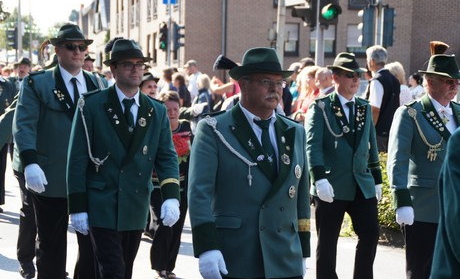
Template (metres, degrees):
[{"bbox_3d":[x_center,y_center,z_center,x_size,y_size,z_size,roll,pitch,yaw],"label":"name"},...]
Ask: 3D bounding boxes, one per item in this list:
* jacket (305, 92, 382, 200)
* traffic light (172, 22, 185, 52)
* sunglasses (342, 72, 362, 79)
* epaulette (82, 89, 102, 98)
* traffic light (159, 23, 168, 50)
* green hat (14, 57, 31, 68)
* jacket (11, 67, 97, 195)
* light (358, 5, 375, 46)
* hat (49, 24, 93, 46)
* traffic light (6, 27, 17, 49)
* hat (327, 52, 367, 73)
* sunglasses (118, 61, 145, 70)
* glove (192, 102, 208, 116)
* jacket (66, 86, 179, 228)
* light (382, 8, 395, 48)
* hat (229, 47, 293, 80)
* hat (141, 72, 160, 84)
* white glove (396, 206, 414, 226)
[{"bbox_3d":[0.840,0.048,8.500,0.520,0.790,0.320,0,4,-33],"label":"jacket"},{"bbox_3d":[-1.314,-2.629,29.300,0.360,0.750,0.280,3,3,18],"label":"traffic light"},{"bbox_3d":[0.878,-0.475,8.520,0.145,0.042,0.150,0,4,-40],"label":"sunglasses"},{"bbox_3d":[-0.719,-0.240,6.000,0.125,0.022,0.055,-19,12,-25],"label":"epaulette"},{"bbox_3d":[-2.149,-3.322,37.500,0.290,0.900,0.320,4,5,40],"label":"traffic light"},{"bbox_3d":[-3.308,-1.220,18.300,0.280,0.140,0.310,3,3,10],"label":"green hat"},{"bbox_3d":[-1.064,-0.044,7.250,0.560,0.810,0.350,0,4,-32],"label":"jacket"},{"bbox_3d":[2.523,-2.097,21.300,0.310,0.750,0.260,3,3,25],"label":"light"},{"bbox_3d":[-0.958,-0.634,6.950,0.260,0.125,0.295,-2,4,-32],"label":"hat"},{"bbox_3d":[-7.423,-3.414,39.000,0.360,0.750,0.280,1,3,-20],"label":"traffic light"},{"bbox_3d":[0.810,-0.531,7.950,0.265,0.135,0.295,-2,4,-34],"label":"hat"},{"bbox_3d":[-0.530,-0.387,6.030,0.142,0.044,0.145,-2,4,-34],"label":"sunglasses"},{"bbox_3d":[-0.295,-0.310,11.500,0.160,0.120,0.100,1,4,10],"label":"glove"},{"bbox_3d":[-0.590,0.105,6.330,0.550,0.790,0.340,0,3,-29],"label":"jacket"},{"bbox_3d":[2.932,-2.097,21.300,0.260,0.750,0.310,4,4,30],"label":"light"},{"bbox_3d":[0.139,-0.356,5.420,0.280,0.145,0.320,0,4,-40],"label":"hat"},{"bbox_3d":[-0.898,-0.680,12.800,0.260,0.120,0.280,-2,4,-35],"label":"hat"},{"bbox_3d":[1.040,0.447,6.800,0.095,0.125,0.110,-2,4,-35],"label":"white glove"}]

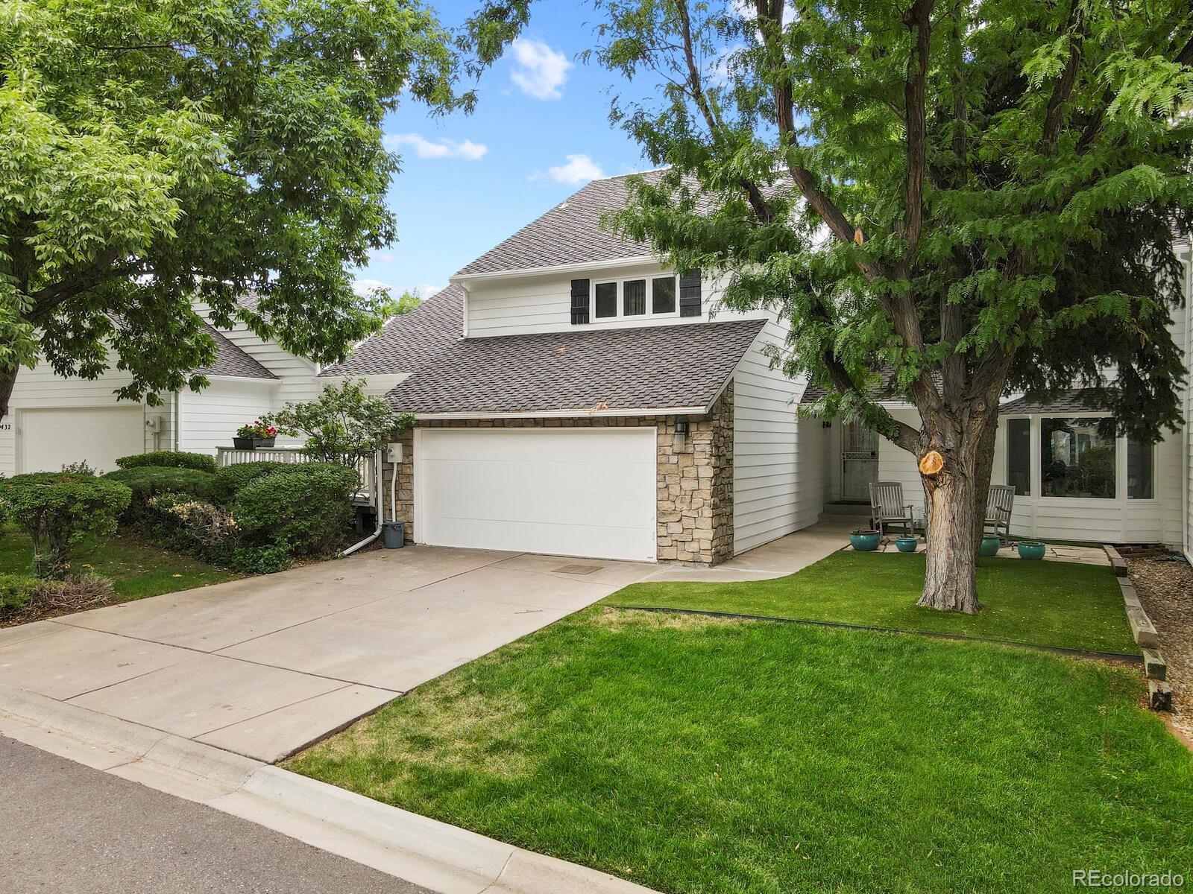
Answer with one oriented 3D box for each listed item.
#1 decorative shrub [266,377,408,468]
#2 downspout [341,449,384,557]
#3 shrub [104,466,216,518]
[{"bbox_3d":[-4.960,0.190,15.800,2.450,2.900,2.000,0,0,29],"label":"decorative shrub"},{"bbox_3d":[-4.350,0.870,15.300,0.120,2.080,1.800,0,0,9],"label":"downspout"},{"bbox_3d":[-8.380,1.010,15.900,1.850,1.220,1.650,0,0,29],"label":"shrub"}]

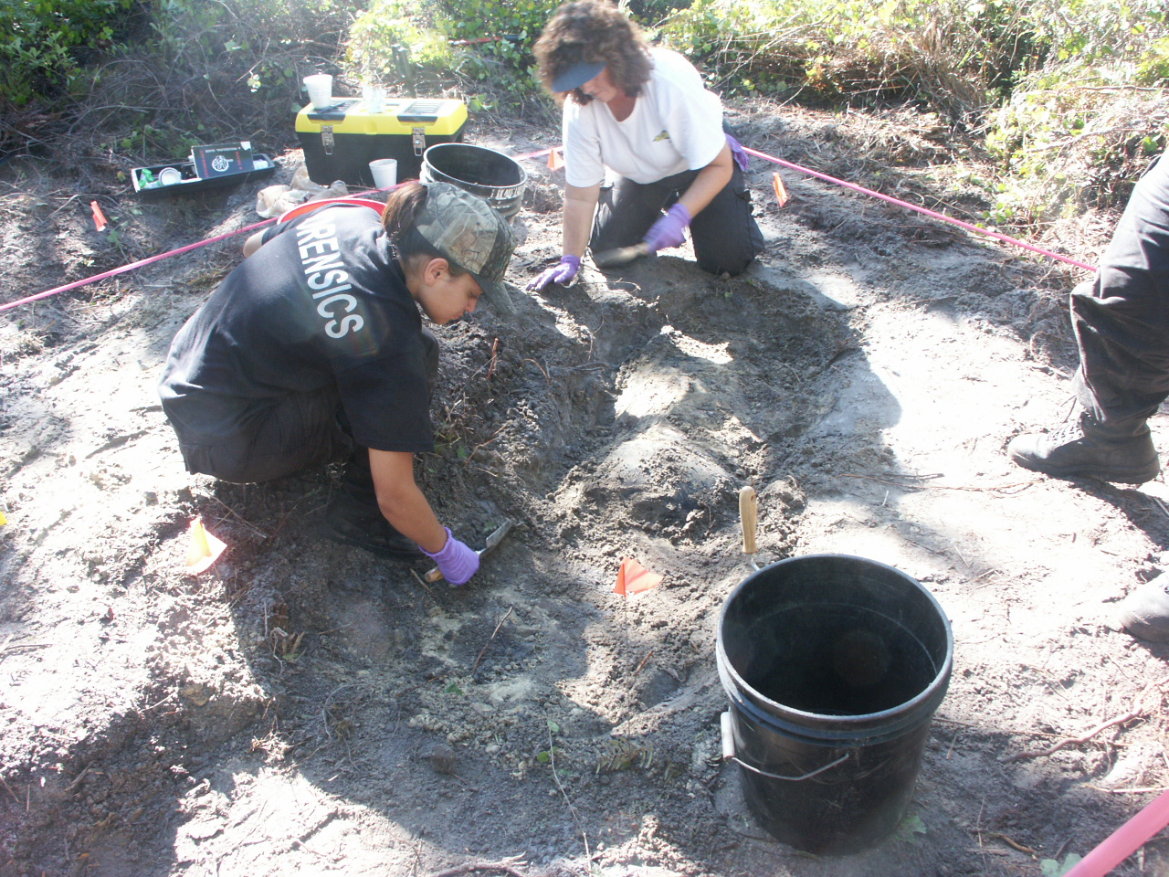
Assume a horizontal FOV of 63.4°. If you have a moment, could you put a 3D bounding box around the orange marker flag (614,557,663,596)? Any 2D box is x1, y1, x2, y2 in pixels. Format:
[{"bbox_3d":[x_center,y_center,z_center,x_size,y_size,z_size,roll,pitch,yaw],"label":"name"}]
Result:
[{"bbox_3d":[0.098,0.263,1.762,0.100,0.090,0.050,7,35,12],"label":"orange marker flag"}]

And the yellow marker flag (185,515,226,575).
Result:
[{"bbox_3d":[-0.741,0.212,1.850,0.085,0.115,0.060,-13,36,-16],"label":"yellow marker flag"}]

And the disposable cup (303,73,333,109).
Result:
[{"bbox_3d":[-0.954,-1.246,3.397,0.100,0.108,0.100,-1,34,0],"label":"disposable cup"}]

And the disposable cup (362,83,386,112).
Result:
[{"bbox_3d":[-0.747,-1.207,3.338,0.088,0.100,0.088,-1,34,0],"label":"disposable cup"}]

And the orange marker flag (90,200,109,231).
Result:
[{"bbox_3d":[-1.737,-0.799,3.384,0.050,0.110,0.080,24,41,32],"label":"orange marker flag"}]

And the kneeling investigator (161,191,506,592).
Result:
[{"bbox_3d":[-0.455,-0.143,1.874,0.660,0.660,0.560,-7,34,-8],"label":"kneeling investigator"}]

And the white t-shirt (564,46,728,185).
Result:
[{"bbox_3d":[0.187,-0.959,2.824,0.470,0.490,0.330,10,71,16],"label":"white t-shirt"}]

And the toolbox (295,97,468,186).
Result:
[{"bbox_3d":[-0.724,-1.099,3.473,0.570,0.250,0.270,4,34,7],"label":"toolbox"}]

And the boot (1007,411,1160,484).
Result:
[{"bbox_3d":[1.099,-0.008,2.057,0.310,0.165,0.110,7,35,12],"label":"boot"}]

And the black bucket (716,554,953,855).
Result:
[{"bbox_3d":[0.358,0.397,1.378,0.303,0.350,0.303,-6,34,4],"label":"black bucket"}]

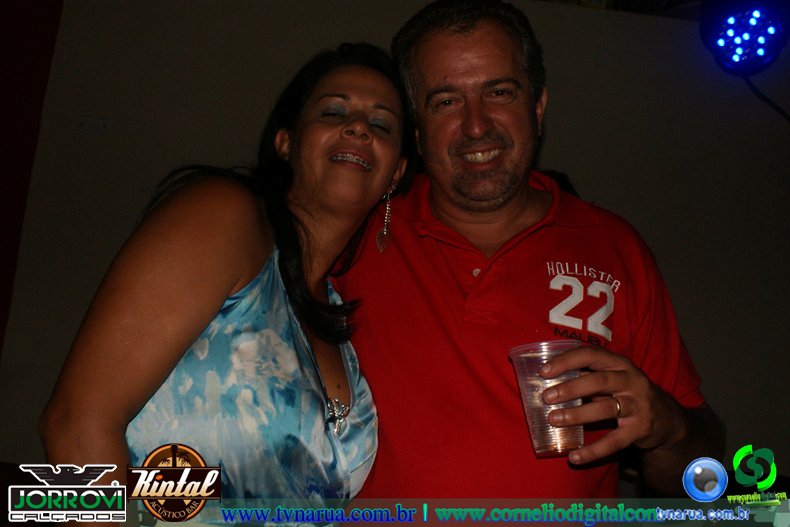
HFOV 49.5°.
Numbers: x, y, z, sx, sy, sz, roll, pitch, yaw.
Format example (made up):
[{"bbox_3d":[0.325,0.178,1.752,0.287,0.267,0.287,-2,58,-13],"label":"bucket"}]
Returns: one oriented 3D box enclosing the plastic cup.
[{"bbox_3d":[0.173,0.147,0.937,0.079,0.112,0.079,-5,-13,0],"label":"plastic cup"}]

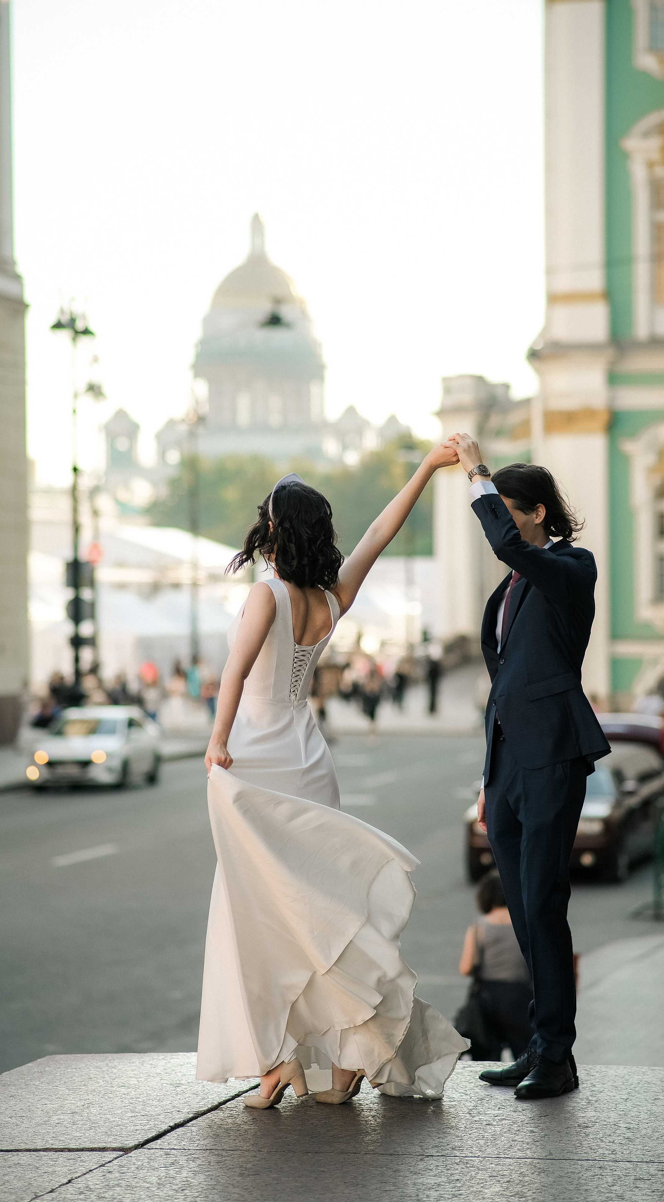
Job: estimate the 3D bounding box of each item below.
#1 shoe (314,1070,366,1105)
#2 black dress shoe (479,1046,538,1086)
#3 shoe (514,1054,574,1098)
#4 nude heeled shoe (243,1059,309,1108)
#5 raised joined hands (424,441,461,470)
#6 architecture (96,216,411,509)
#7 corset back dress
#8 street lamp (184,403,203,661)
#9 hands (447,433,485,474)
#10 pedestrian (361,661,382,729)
[{"bbox_3d":[0.032,1.357,12.000,0.195,0.130,0.077,-1,-1,18],"label":"shoe"},{"bbox_3d":[0.572,1.353,12.400,0.295,0.112,0.105,0,0,3],"label":"black dress shoe"},{"bbox_3d":[0.609,1.356,12.210,0.105,0.110,0.295,-1,0,34],"label":"shoe"},{"bbox_3d":[-0.155,1.353,11.970,0.195,0.135,0.077,-1,-1,18],"label":"nude heeled shoe"},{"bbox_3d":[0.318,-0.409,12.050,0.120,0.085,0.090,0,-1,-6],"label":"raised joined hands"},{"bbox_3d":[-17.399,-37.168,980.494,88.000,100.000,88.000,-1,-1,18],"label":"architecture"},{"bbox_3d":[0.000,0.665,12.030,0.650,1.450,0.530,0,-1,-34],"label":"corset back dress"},{"bbox_3d":[-4.399,-1.211,135.028,0.750,10.100,0.750,0,-1,0],"label":"street lamp"},{"bbox_3d":[0.379,-0.419,12.100,0.120,0.120,0.100,0,0,0],"label":"hands"},{"bbox_3d":[0.951,2.297,103.000,0.500,1.700,0.360,0,-1,0],"label":"pedestrian"}]

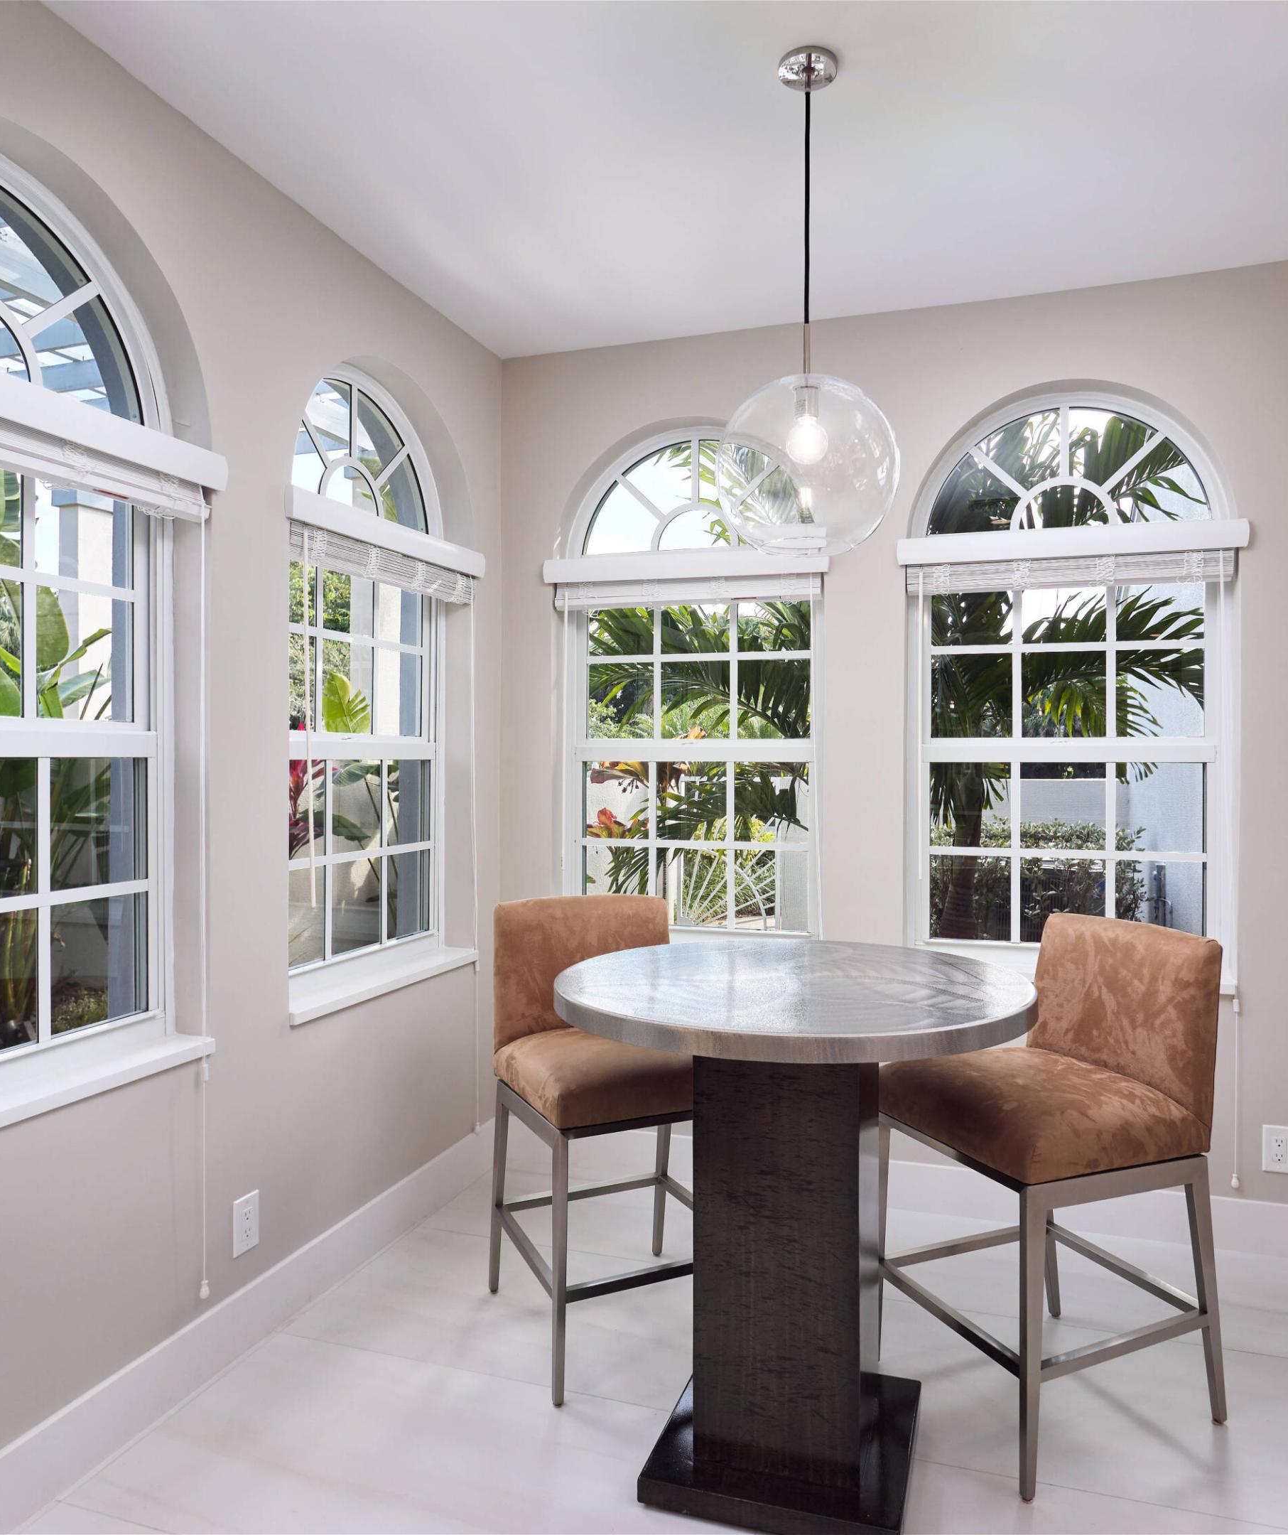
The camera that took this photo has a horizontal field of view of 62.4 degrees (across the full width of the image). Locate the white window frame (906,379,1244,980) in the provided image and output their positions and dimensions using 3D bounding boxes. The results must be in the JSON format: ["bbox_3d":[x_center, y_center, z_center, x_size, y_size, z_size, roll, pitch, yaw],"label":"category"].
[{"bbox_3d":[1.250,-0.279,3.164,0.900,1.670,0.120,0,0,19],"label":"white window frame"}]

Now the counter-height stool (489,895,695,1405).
[{"bbox_3d":[-0.067,0.835,2.552,0.485,0.985,0.555,0,0,-25],"label":"counter-height stool"}]

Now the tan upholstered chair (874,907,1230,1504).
[{"bbox_3d":[0.848,0.838,2.257,0.555,0.985,0.475,0,0,-24],"label":"tan upholstered chair"}]

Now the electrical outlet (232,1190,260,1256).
[{"bbox_3d":[-0.904,1.045,2.433,0.009,0.122,0.077,0,0,19],"label":"electrical outlet"}]

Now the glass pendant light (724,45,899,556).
[{"bbox_3d":[0.321,-0.900,2.087,0.340,0.955,0.340,0,0,19],"label":"glass pendant light"}]

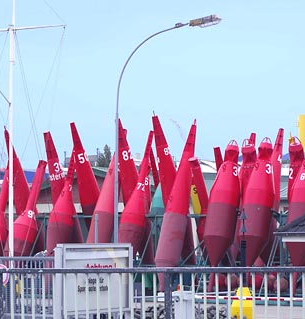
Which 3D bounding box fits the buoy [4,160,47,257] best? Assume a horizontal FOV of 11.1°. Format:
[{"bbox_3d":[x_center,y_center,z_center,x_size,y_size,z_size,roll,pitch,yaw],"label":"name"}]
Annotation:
[{"bbox_3d":[-5.541,2.735,69.500,1.050,5.651,1.050,-1,-21,45],"label":"buoy"}]

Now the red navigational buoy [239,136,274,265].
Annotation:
[{"bbox_3d":[4.010,2.120,60.000,1.150,5.977,1.150,0,-9,45],"label":"red navigational buoy"}]

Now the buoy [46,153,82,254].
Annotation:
[{"bbox_3d":[-3.878,2.421,68.000,1.120,5.982,1.120,-1,-15,45],"label":"buoy"}]

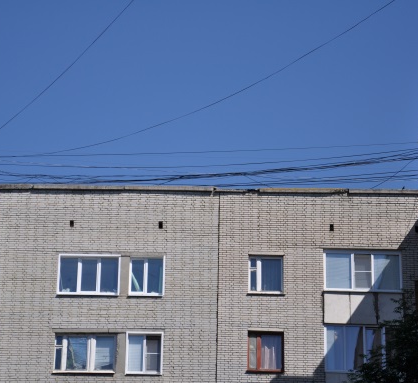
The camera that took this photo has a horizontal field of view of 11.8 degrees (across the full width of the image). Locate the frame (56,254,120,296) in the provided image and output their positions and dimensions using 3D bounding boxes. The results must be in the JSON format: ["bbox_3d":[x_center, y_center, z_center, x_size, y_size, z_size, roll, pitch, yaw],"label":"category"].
[{"bbox_3d":[-4.040,2.826,68.494,2.108,1.500,0.130,1,-27,0],"label":"frame"}]

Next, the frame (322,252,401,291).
[{"bbox_3d":[5.369,2.776,70.664,2.696,1.532,0.150,1,-22,1],"label":"frame"}]

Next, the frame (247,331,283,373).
[{"bbox_3d":[1.951,5.524,69.677,1.227,1.450,0.130,1,-22,1],"label":"frame"}]

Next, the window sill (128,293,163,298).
[{"bbox_3d":[-2.193,3.637,70.291,1.265,0.080,0.200,1,-22,1],"label":"window sill"}]

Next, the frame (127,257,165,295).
[{"bbox_3d":[-2.166,2.958,70.649,1.270,1.475,0.130,1,-22,1],"label":"frame"}]

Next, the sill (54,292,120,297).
[{"bbox_3d":[-4.053,3.454,68.085,2.123,0.070,0.180,1,-27,0],"label":"sill"}]

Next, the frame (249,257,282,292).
[{"bbox_3d":[1.925,2.819,68.551,1.182,1.335,0.120,1,-27,0],"label":"frame"}]

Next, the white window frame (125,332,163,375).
[{"bbox_3d":[-2.215,5.546,69.613,1.276,1.521,0.130,1,-22,1],"label":"white window frame"}]

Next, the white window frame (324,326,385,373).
[{"bbox_3d":[5.028,5.235,67.267,2.369,1.645,0.120,1,-27,0],"label":"white window frame"}]

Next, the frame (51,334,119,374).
[{"bbox_3d":[-4.087,5.367,67.260,2.077,1.356,0.120,1,-27,0],"label":"frame"}]

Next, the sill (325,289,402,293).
[{"bbox_3d":[5.177,3.340,68.139,2.634,0.070,0.180,1,-27,0],"label":"sill"}]

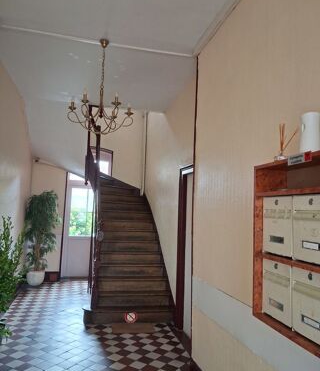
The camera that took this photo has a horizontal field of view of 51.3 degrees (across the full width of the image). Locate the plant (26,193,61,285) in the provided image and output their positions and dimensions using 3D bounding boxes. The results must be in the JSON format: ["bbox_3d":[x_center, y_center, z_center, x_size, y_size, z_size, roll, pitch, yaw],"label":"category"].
[{"bbox_3d":[-2.406,1.046,6.810,0.667,1.939,0.626,3,-5,-13],"label":"plant"}]

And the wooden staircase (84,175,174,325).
[{"bbox_3d":[-0.685,0.838,6.021,1.222,2.343,2.990,3,-5,-13],"label":"wooden staircase"}]

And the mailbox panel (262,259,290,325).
[{"bbox_3d":[0.607,0.533,1.684,0.040,0.283,0.255,3,-5,-13],"label":"mailbox panel"}]

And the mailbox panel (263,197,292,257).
[{"bbox_3d":[0.619,0.207,1.714,0.040,0.299,0.259,3,-5,-13],"label":"mailbox panel"}]

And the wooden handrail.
[{"bbox_3d":[-1.137,0.242,5.771,0.222,3.131,2.182,3,-5,-13],"label":"wooden handrail"}]

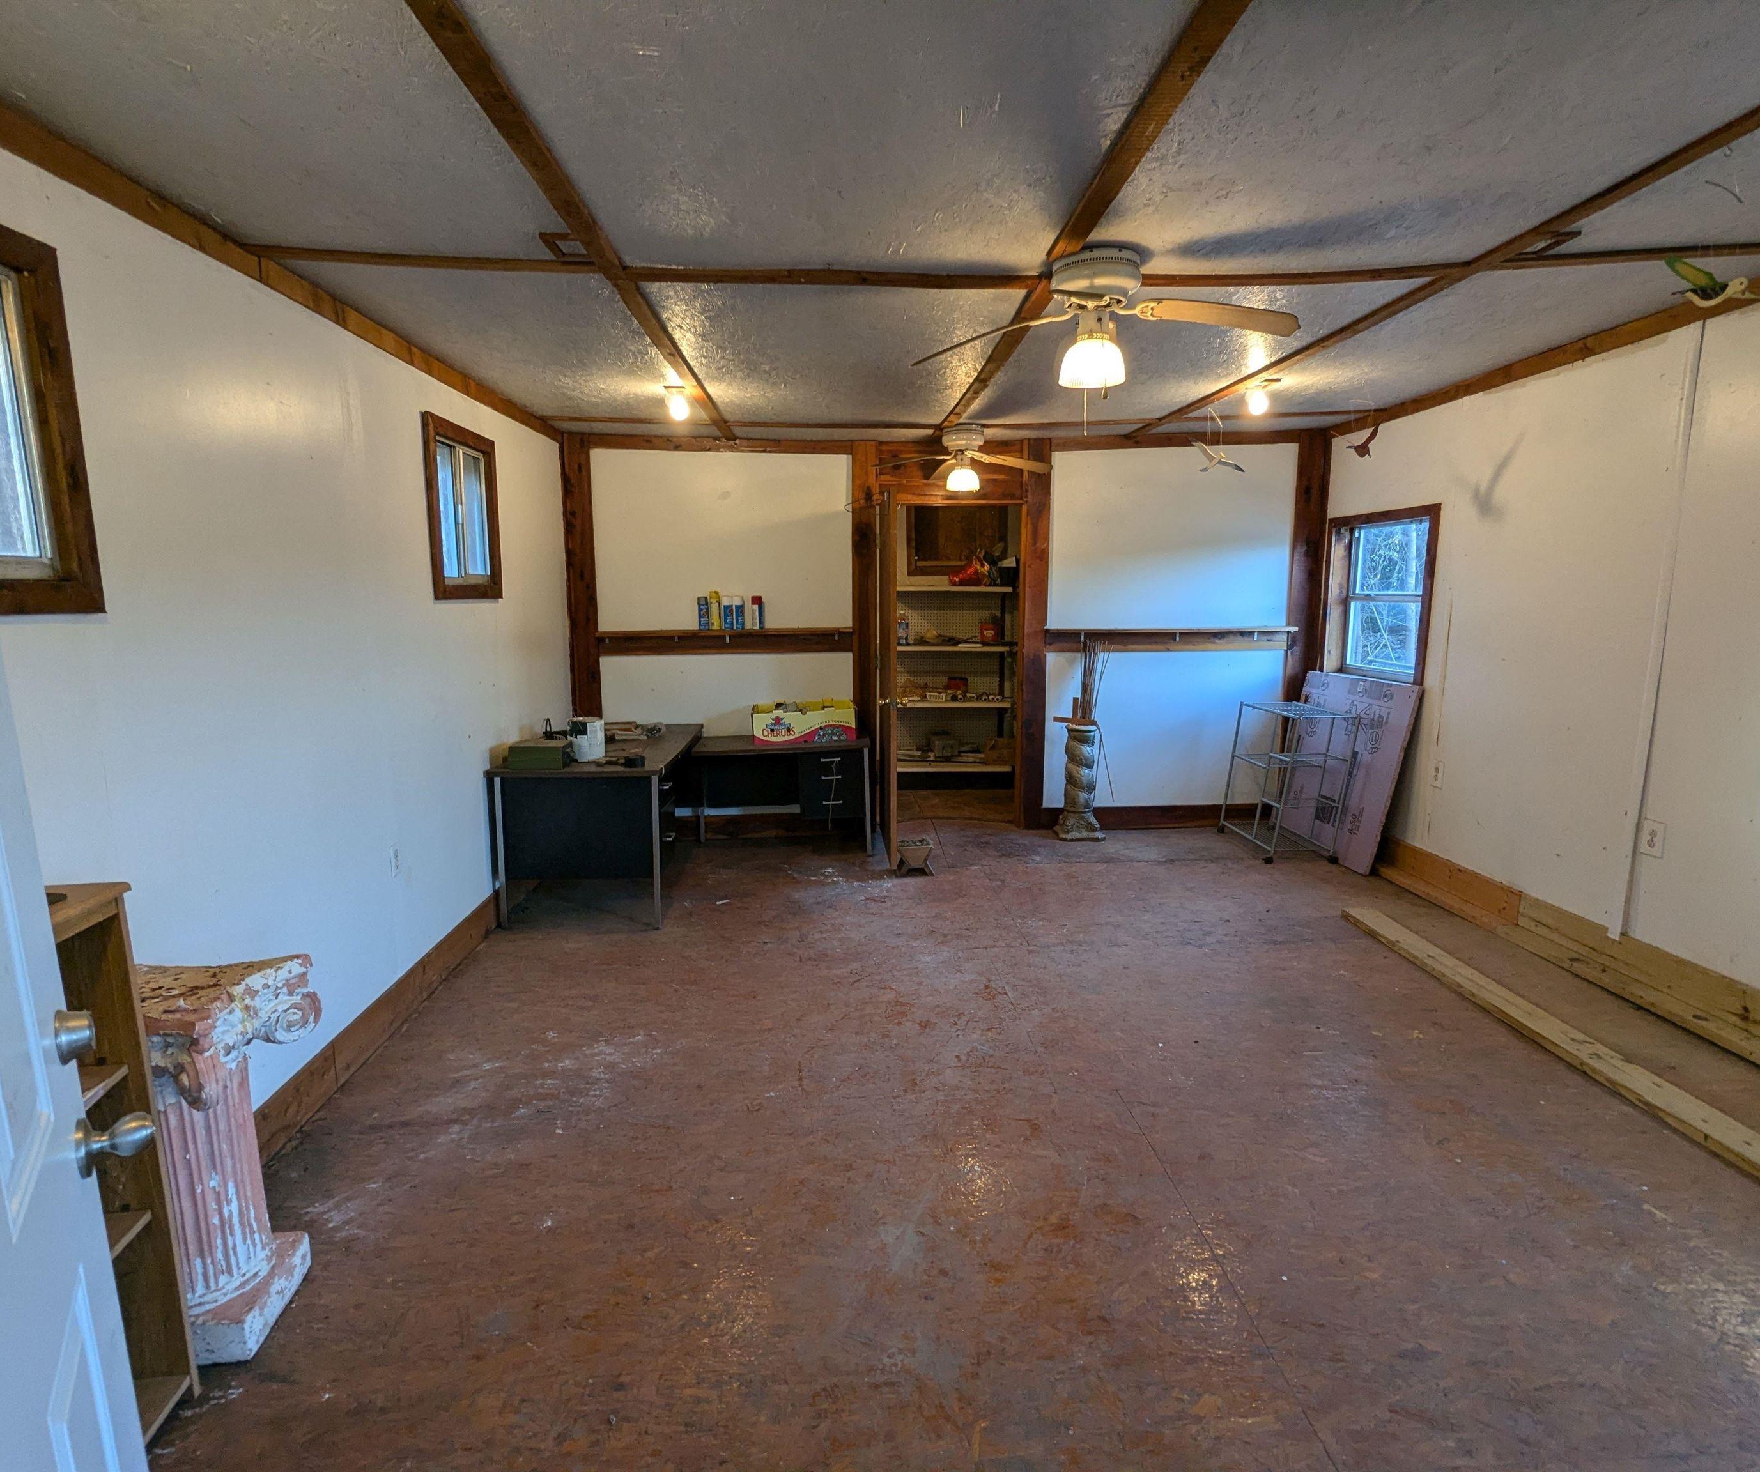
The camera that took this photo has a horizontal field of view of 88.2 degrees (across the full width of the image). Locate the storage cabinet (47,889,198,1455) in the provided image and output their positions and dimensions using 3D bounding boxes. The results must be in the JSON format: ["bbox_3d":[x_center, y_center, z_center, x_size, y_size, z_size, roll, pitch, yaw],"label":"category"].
[{"bbox_3d":[-1.399,0.825,1.272,0.290,1.015,0.760,-1,9,-7],"label":"storage cabinet"}]

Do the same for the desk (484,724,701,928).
[{"bbox_3d":[-1.393,0.405,4.811,0.784,0.743,1.487,-1,9,-2],"label":"desk"}]

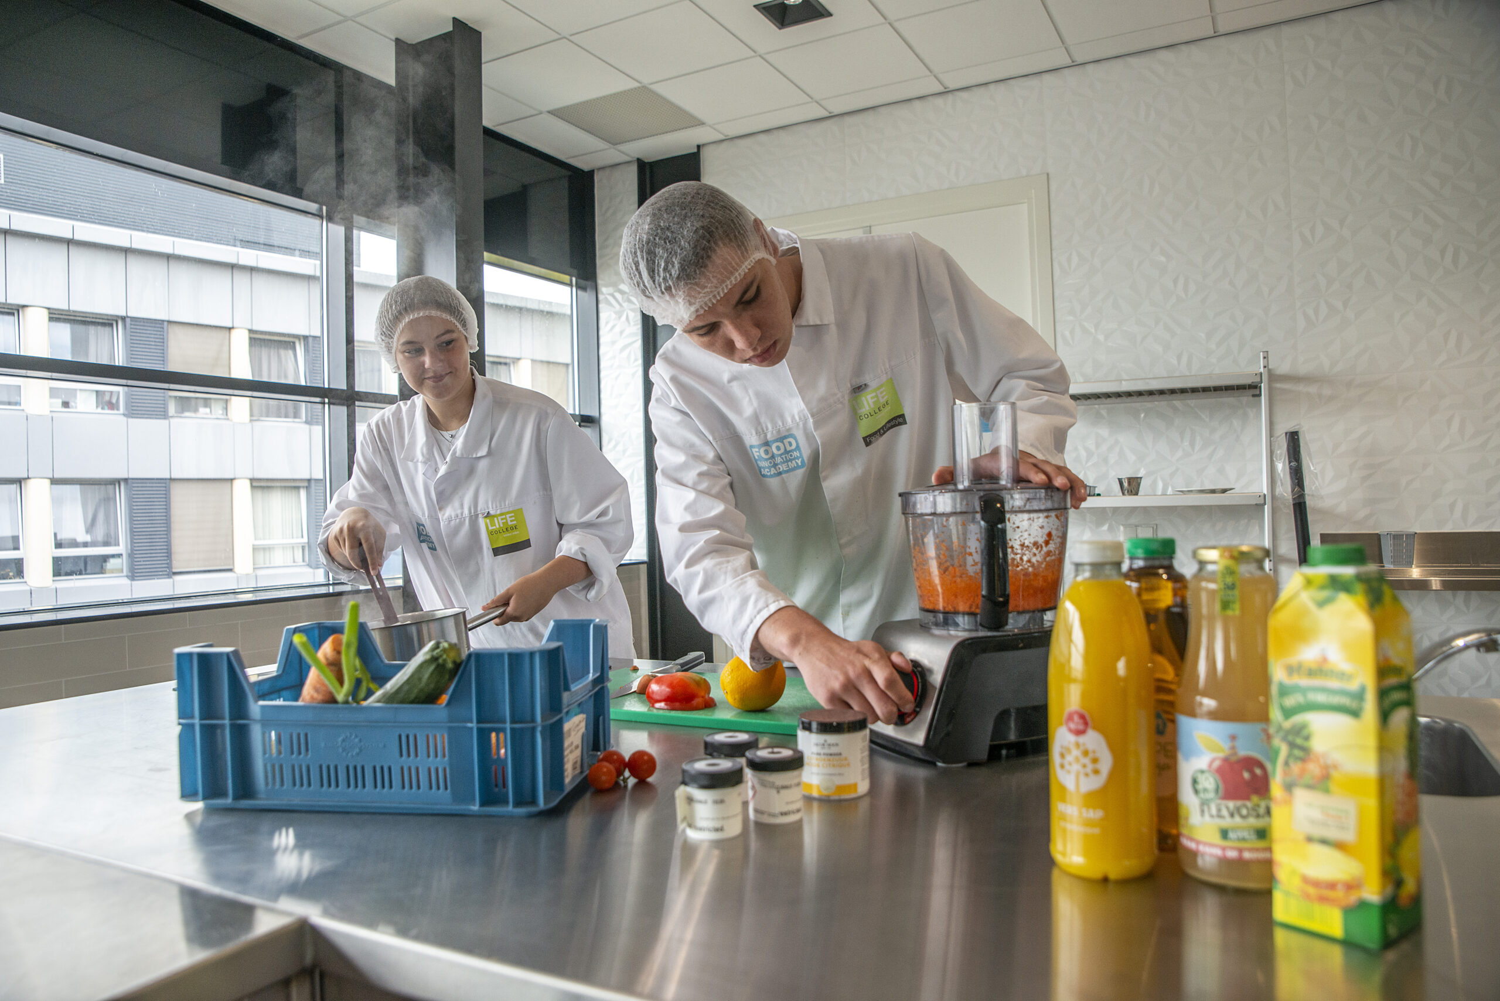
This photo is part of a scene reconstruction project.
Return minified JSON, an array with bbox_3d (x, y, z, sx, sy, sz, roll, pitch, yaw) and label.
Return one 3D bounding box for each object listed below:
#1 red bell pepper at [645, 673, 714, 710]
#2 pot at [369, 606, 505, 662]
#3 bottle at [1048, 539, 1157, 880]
[{"bbox_3d":[-0.098,0.258,1.382,0.094,0.043,0.074,-1,0,-3],"label":"red bell pepper"},{"bbox_3d":[-0.531,0.251,1.774,0.290,0.100,0.178,-10,-1,6],"label":"pot"},{"bbox_3d":[0.284,0.163,0.812,0.084,0.259,0.084,-1,0,44],"label":"bottle"}]

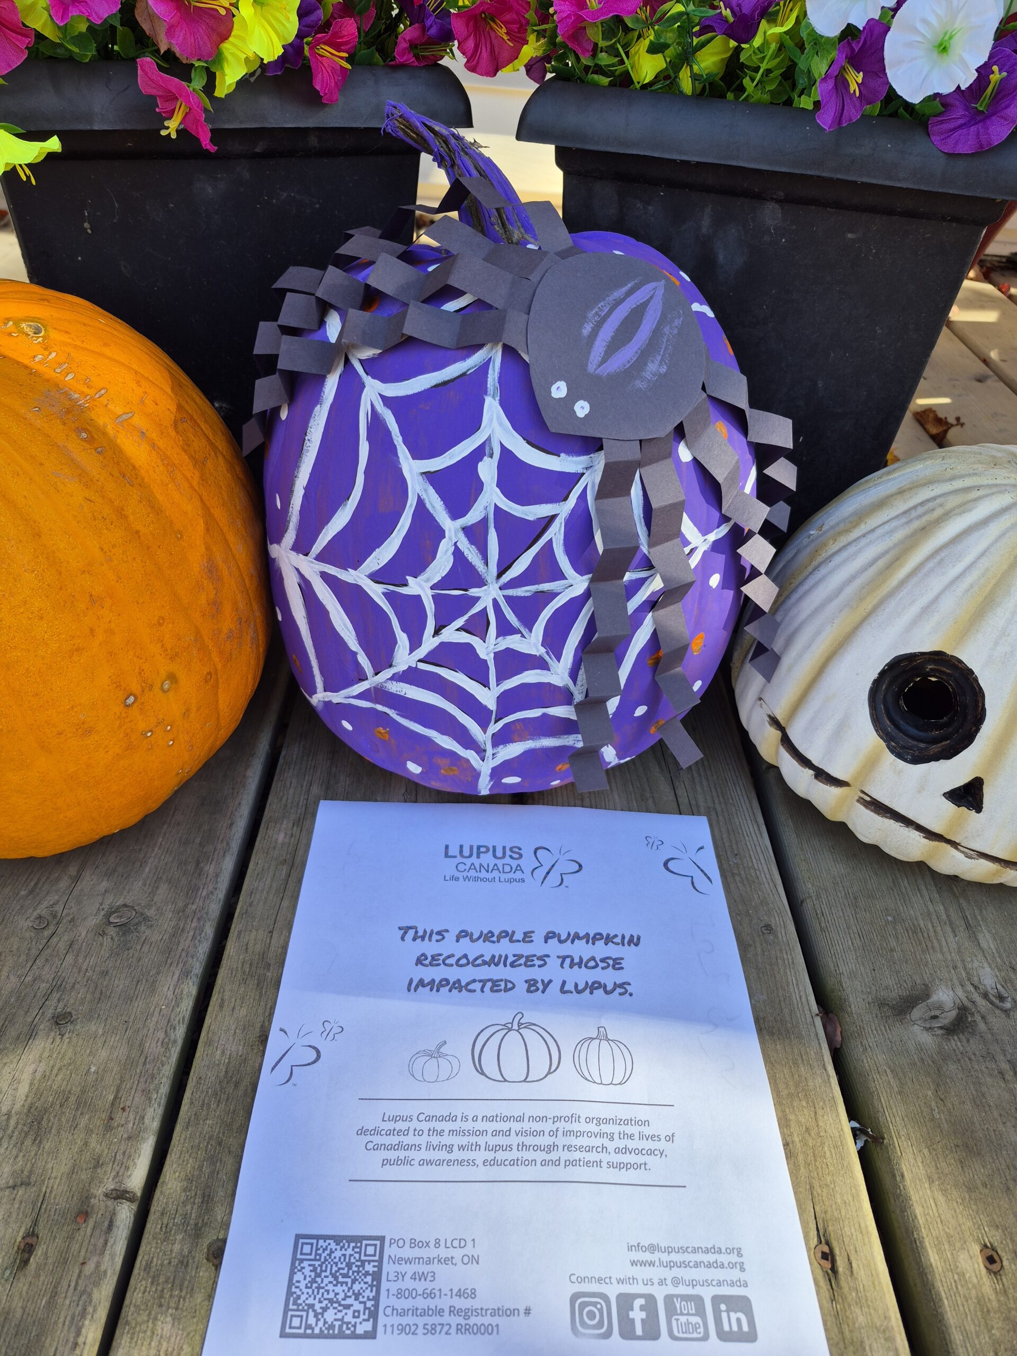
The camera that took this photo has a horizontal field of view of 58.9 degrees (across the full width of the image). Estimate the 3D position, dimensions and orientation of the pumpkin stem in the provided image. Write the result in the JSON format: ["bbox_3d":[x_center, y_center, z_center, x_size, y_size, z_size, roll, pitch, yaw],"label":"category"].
[{"bbox_3d":[-0.020,-0.196,0.351,0.063,0.052,0.036,6,40,0],"label":"pumpkin stem"}]

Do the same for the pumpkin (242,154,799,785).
[{"bbox_3d":[0.003,-0.079,0.449,0.255,0.302,0.248,6,40,0],"label":"pumpkin"}]

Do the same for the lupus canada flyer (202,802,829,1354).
[{"bbox_3d":[0.004,0.162,0.393,0.216,0.003,0.279,3,40,-3],"label":"lupus canada flyer"}]

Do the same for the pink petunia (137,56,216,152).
[{"bbox_3d":[-0.184,-0.322,0.503,0.058,0.058,0.040,29,64,30],"label":"pink petunia"}]

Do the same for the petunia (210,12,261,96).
[{"bbox_3d":[-0.152,-0.350,0.503,0.039,0.052,0.052,29,48,30],"label":"petunia"}]

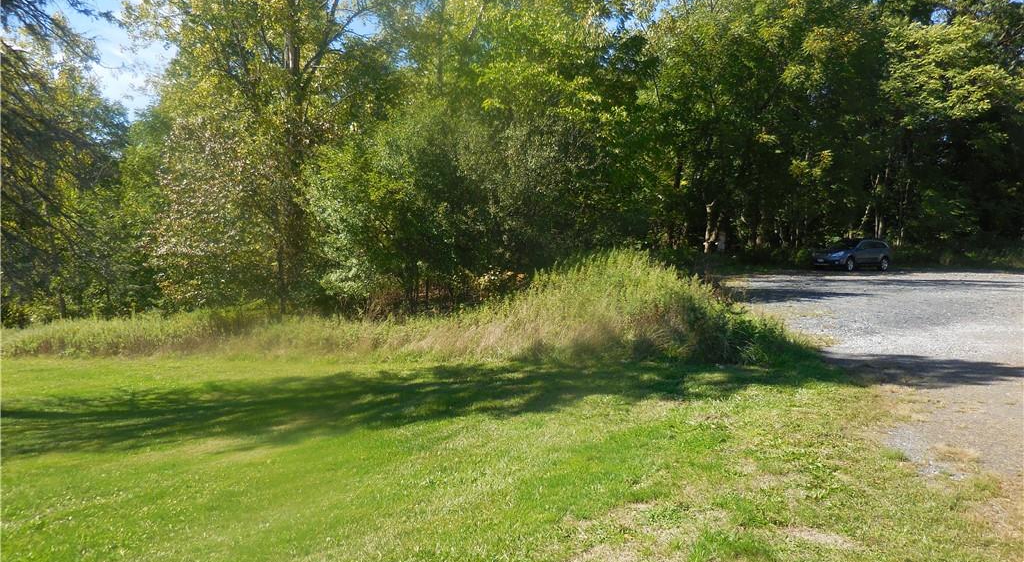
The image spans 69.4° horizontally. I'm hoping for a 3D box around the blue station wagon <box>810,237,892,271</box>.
[{"bbox_3d":[16.920,-1.270,36.750,4.760,1.630,1.820,-1,3,-31],"label":"blue station wagon"}]

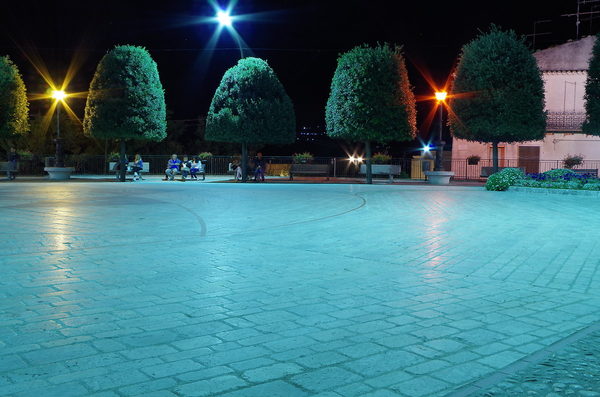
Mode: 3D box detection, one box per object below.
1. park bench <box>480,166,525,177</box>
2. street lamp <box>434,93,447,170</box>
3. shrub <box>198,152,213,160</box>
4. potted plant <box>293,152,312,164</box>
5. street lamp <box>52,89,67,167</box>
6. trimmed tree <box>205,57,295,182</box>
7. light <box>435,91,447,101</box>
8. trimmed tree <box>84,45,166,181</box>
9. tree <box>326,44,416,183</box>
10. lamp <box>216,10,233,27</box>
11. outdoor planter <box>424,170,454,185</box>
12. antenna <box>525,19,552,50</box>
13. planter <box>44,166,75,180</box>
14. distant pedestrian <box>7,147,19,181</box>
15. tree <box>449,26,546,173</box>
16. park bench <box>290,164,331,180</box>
[{"bbox_3d":[9.100,-0.984,29.000,1.980,0.800,0.620,1,4,2],"label":"park bench"},{"bbox_3d":[6.210,-2.986,28.600,0.520,3.600,0.520,1,4,2],"label":"street lamp"},{"bbox_3d":[-5.157,-2.283,35.500,0.780,0.420,0.550,1,4,2],"label":"shrub"},{"bbox_3d":[0.137,-2.190,35.500,1.050,0.660,0.650,0,3,0],"label":"potted plant"},{"bbox_3d":[-10.986,-3.186,29.600,0.520,3.520,0.520,1,4,2],"label":"street lamp"},{"bbox_3d":[-2.335,-3.564,29.631,4.050,5.694,4.050,0,3,0],"label":"trimmed tree"},{"bbox_3d":[6.210,-4.529,28.600,0.500,0.500,0.500,1,4,2],"label":"light"},{"bbox_3d":[-8.171,-3.941,30.213,3.800,6.298,3.800,0,3,0],"label":"trimmed tree"},{"bbox_3d":[3.162,-3.693,28.621,3.900,6.046,3.900,0,3,0],"label":"tree"},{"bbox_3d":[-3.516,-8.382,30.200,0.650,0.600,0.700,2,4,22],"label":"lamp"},{"bbox_3d":[6.132,-0.911,28.484,1.320,0.549,1.320,0,3,0],"label":"outdoor planter"},{"bbox_3d":[15.814,-10.841,43.000,1.850,2.100,0.800,0,3,0],"label":"antenna"},{"bbox_3d":[-10.964,-1.127,29.600,1.380,0.570,1.380,1,4,2],"label":"planter"},{"bbox_3d":[-14.273,-1.714,32.151,0.520,1.644,0.360,0,3,0],"label":"distant pedestrian"},{"bbox_3d":[8.497,-3.980,27.900,4.200,6.850,4.200,1,4,2],"label":"tree"},{"bbox_3d":[0.500,-1.234,30.900,1.950,0.780,0.620,1,4,2],"label":"park bench"}]

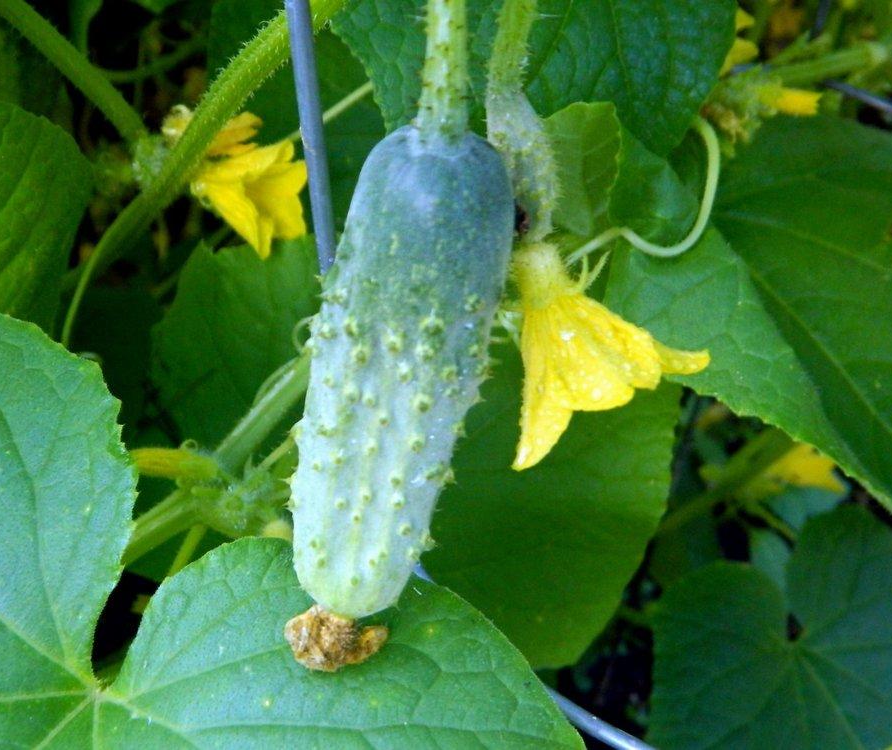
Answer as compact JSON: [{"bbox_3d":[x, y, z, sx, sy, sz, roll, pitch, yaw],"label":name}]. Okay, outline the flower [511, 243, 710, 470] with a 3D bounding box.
[{"bbox_3d":[0.030,-0.006,0.283,0.041,0.039,0.038,-26,19,0],"label":"flower"}]

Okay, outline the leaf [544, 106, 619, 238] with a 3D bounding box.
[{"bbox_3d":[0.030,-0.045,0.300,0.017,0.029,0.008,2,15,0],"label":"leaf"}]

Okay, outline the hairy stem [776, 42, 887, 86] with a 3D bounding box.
[{"bbox_3d":[0.122,-0.099,0.430,0.036,0.007,0.007,-12,11,0],"label":"hairy stem"}]

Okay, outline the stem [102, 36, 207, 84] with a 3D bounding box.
[{"bbox_3d":[-0.095,-0.101,0.440,0.035,0.006,0.006,-18,11,0],"label":"stem"}]

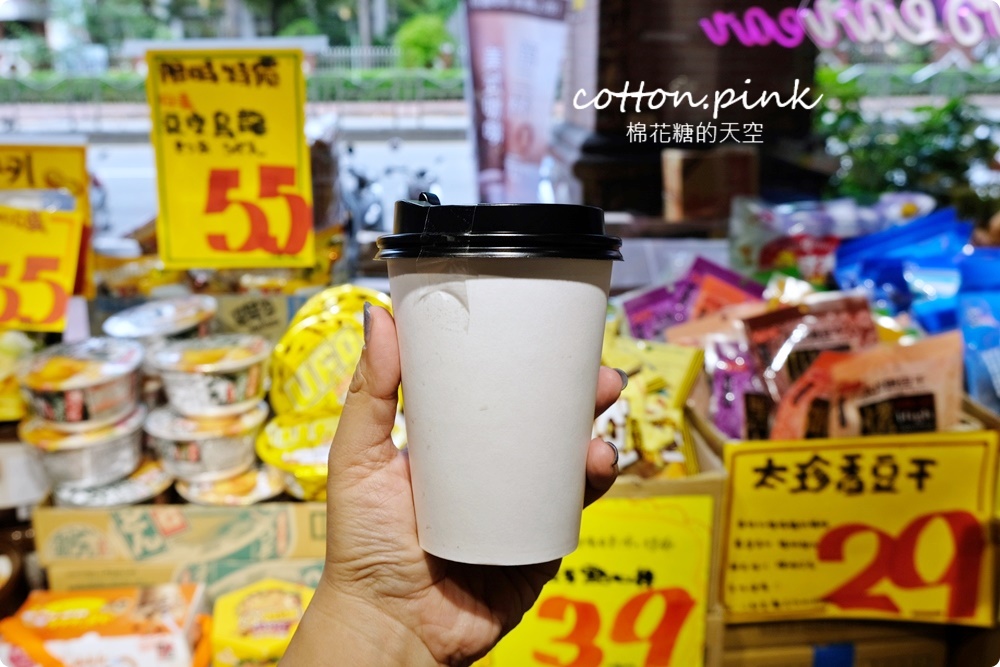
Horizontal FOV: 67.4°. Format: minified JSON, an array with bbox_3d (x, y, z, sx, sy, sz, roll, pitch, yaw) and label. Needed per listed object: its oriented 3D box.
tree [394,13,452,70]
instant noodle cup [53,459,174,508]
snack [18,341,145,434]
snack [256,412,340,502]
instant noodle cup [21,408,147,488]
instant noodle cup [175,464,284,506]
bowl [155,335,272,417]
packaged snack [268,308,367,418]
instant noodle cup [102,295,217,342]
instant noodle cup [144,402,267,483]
[{"bbox_3d":[-2.550,-9.532,25.000,1.950,2.200,1.950,0,20,0],"label":"tree"},{"bbox_3d":[-0.495,0.224,0.978,0.141,0.076,0.141,0,20,0],"label":"instant noodle cup"},{"bbox_3d":[-0.524,0.067,0.957,0.141,0.067,0.141,1,26,0],"label":"snack"},{"bbox_3d":[-0.238,0.179,1.021,0.178,0.066,0.178,0,20,0],"label":"snack"},{"bbox_3d":[-0.528,0.141,0.964,0.141,0.067,0.141,2,23,-1],"label":"instant noodle cup"},{"bbox_3d":[-0.350,0.226,0.988,0.141,0.076,0.141,0,20,0],"label":"instant noodle cup"},{"bbox_3d":[-0.357,0.055,0.943,0.141,0.067,0.141,1,19,0],"label":"bowl"},{"bbox_3d":[-0.203,0.062,0.978,0.175,0.175,0.064,0,-17,2],"label":"packaged snack"},{"bbox_3d":[-0.445,0.007,1.008,0.144,0.068,0.144,-4,23,0],"label":"instant noodle cup"},{"bbox_3d":[-0.359,0.136,0.933,0.141,0.076,0.141,0,20,0],"label":"instant noodle cup"}]

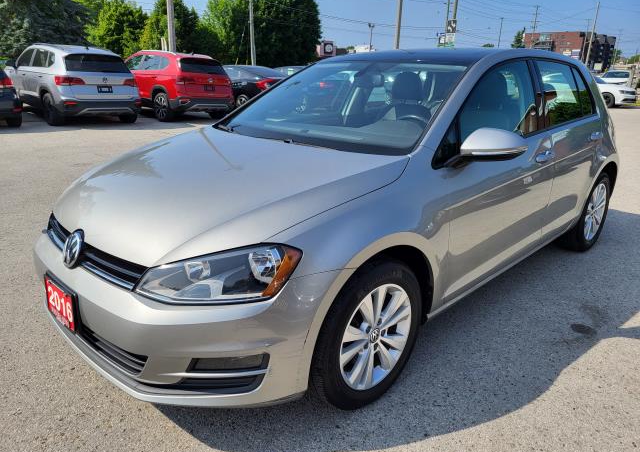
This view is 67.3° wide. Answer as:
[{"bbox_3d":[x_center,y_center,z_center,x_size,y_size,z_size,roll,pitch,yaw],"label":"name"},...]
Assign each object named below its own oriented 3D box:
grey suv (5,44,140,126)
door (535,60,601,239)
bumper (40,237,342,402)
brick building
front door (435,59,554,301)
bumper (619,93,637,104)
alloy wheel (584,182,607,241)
[{"bbox_3d":[-6.186,-3.515,11.665,4.460,1.640,1.840,19,24,40],"label":"grey suv"},{"bbox_3d":[1.581,-0.513,3.118,1.000,1.080,0.260,-16,24,-42],"label":"door"},{"bbox_3d":[-0.768,0.268,2.105,0.670,0.520,1.780,-16,23,-42],"label":"bumper"},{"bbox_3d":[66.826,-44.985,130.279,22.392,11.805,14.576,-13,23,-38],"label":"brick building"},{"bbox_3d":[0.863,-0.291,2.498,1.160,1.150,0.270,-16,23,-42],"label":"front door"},{"bbox_3d":[14.012,-5.800,21.869,1.700,0.480,0.420,-15,23,-41],"label":"bumper"},{"bbox_3d":[2.067,-0.115,3.730,0.440,0.440,0.180,-16,23,-42],"label":"alloy wheel"}]

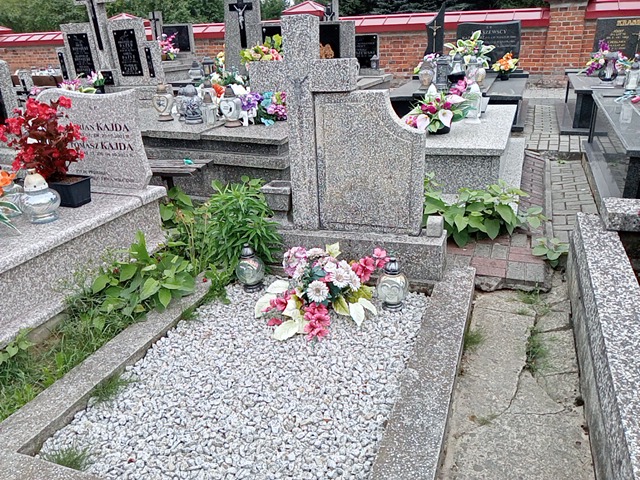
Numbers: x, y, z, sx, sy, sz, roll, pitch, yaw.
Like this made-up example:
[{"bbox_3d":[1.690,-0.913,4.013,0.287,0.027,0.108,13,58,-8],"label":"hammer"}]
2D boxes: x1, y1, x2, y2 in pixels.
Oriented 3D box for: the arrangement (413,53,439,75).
[{"bbox_3d":[1.462,-2.374,7.043,0.340,0.340,0.280,6,24,20],"label":"arrangement"}]

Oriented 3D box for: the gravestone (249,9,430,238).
[{"bbox_3d":[0.096,-0.535,2.508,0.840,1.020,0.160,5,24,17],"label":"gravestone"}]

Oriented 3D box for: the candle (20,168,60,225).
[{"bbox_3d":[-1.416,-0.210,2.614,0.180,0.265,0.180,6,24,20],"label":"candle"}]

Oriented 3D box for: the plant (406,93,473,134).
[{"bbox_3d":[1.023,-1.122,4.485,0.560,0.360,0.420,5,24,17],"label":"plant"}]

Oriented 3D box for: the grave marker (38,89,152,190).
[{"bbox_3d":[-1.445,-0.648,3.324,0.820,0.630,0.080,6,24,19],"label":"grave marker"}]

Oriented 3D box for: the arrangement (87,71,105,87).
[{"bbox_3d":[-2.444,-1.745,5.648,0.190,0.200,0.180,6,24,20],"label":"arrangement"}]

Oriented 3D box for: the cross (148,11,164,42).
[{"bbox_3d":[-3.309,-4.277,10.716,0.260,0.840,0.140,6,24,19],"label":"cross"}]

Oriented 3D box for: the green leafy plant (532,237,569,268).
[{"bbox_3d":[1.324,0.073,2.954,0.200,0.140,0.180,6,24,19],"label":"green leafy plant"}]

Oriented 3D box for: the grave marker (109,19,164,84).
[{"bbox_3d":[-2.022,-2.060,5.689,0.580,0.680,0.130,6,24,20],"label":"grave marker"}]

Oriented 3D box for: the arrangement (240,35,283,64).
[{"bbox_3d":[-0.554,-1.828,5.075,0.440,0.380,0.300,6,24,20],"label":"arrangement"}]

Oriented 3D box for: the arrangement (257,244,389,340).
[{"bbox_3d":[0.008,0.183,2.252,0.510,0.320,0.430,6,24,19],"label":"arrangement"}]

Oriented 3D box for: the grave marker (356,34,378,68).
[{"bbox_3d":[0.755,-3.145,8.684,0.550,0.580,0.080,6,24,20],"label":"grave marker"}]

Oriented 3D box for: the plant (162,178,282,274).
[{"bbox_3d":[-0.519,-0.116,2.929,0.700,0.520,0.420,6,24,19],"label":"plant"}]

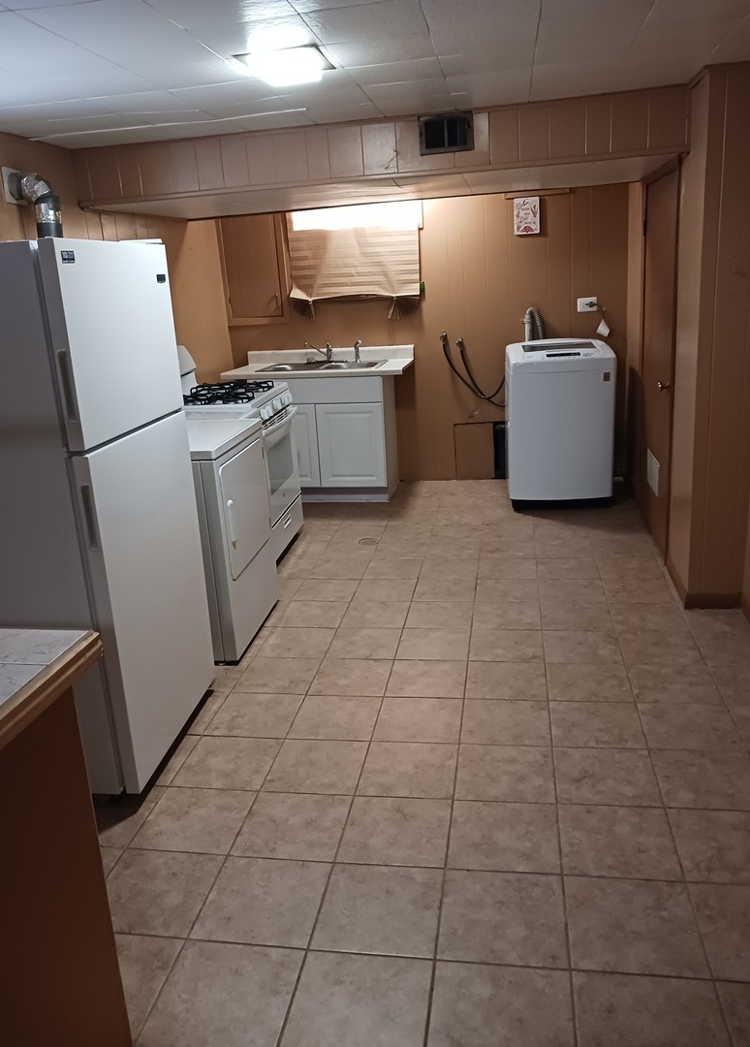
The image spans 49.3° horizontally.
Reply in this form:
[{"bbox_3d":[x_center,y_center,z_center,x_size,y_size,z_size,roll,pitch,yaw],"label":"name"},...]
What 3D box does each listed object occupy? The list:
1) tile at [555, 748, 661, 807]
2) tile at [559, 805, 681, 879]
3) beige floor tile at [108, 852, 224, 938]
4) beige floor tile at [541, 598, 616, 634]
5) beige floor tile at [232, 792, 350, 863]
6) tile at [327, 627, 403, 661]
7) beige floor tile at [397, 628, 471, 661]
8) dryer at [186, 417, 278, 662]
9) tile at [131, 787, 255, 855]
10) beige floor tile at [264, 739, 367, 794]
[{"bbox_3d":[0.717,0.791,2.552,0.305,0.010,0.305,-1,17,10],"label":"tile"},{"bbox_3d":[0.667,0.879,2.254,0.302,0.010,0.302,-1,17,10],"label":"tile"},{"bbox_3d":[-0.590,0.988,2.184,0.305,0.010,0.305,-1,17,10],"label":"beige floor tile"},{"bbox_3d":[0.909,0.425,3.693,0.303,0.010,0.303,-1,17,10],"label":"beige floor tile"},{"bbox_3d":[-0.238,0.900,2.436,0.304,0.010,0.304,-1,17,10],"label":"beige floor tile"},{"bbox_3d":[-0.041,0.528,3.564,0.302,0.010,0.302,-1,17,10],"label":"tile"},{"bbox_3d":[0.259,0.526,3.524,0.305,0.010,0.305,-1,17,10],"label":"beige floor tile"},{"bbox_3d":[-0.891,0.059,3.650,0.700,0.940,0.670,-1,17,9],"label":"dryer"},{"bbox_3d":[-0.536,0.896,2.461,0.301,0.015,0.301,-1,18,10],"label":"tile"},{"bbox_3d":[-0.187,0.801,2.692,0.301,0.015,0.301,-1,18,10],"label":"beige floor tile"}]

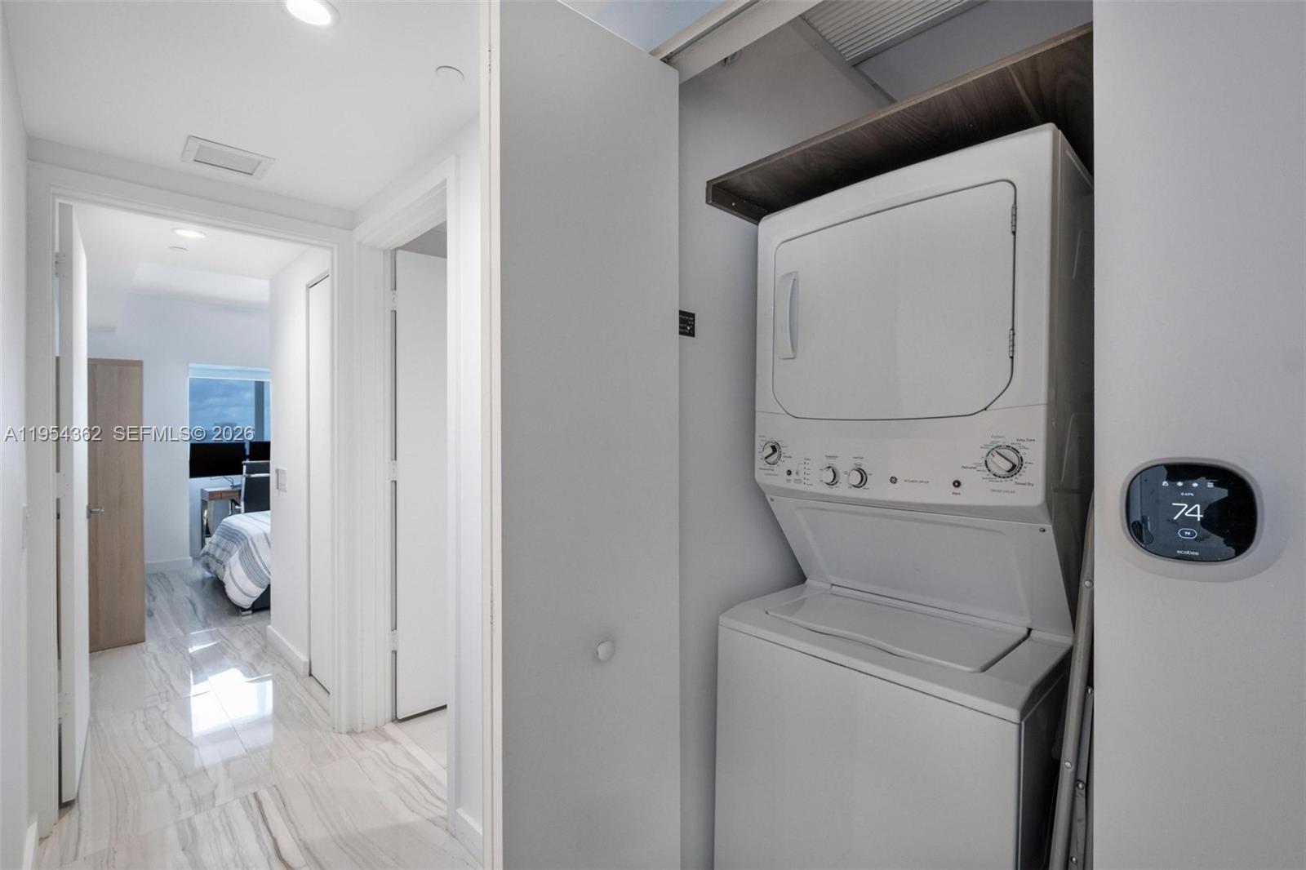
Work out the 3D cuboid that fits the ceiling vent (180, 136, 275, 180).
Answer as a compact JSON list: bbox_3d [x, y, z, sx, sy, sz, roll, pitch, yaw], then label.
[{"bbox_3d":[-1.533,-0.988,1.965,0.250,0.020,0.235,1,1,45],"label":"ceiling vent"}]

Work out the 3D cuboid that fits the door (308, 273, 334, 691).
[{"bbox_3d":[-1.642,0.257,2.766,0.560,2.105,0.040,1,1,45],"label":"door"}]

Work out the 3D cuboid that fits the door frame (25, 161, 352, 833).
[{"bbox_3d":[-1.736,0.222,2.159,0.140,2.210,0.965,1,1,45],"label":"door frame"}]

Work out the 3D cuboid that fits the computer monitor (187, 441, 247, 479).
[{"bbox_3d":[-4.270,0.258,5.357,0.050,0.335,0.520,1,1,25],"label":"computer monitor"}]

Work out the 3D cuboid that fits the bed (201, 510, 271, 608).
[{"bbox_3d":[-2.828,0.962,5.084,1.650,0.480,1.980,1,1,45],"label":"bed"}]

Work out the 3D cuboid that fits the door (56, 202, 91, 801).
[{"bbox_3d":[-2.336,0.252,2.208,0.780,2.118,0.040,1,1,45],"label":"door"}]

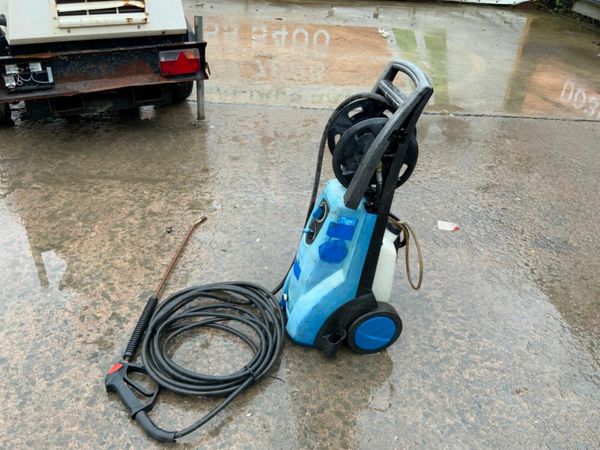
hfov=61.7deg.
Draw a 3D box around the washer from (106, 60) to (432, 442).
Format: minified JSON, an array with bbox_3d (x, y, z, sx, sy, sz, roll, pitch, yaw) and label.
[{"bbox_3d":[-0.103,-0.108,1.632,0.990,0.920,1.140,-2,32,-9],"label":"washer"}]

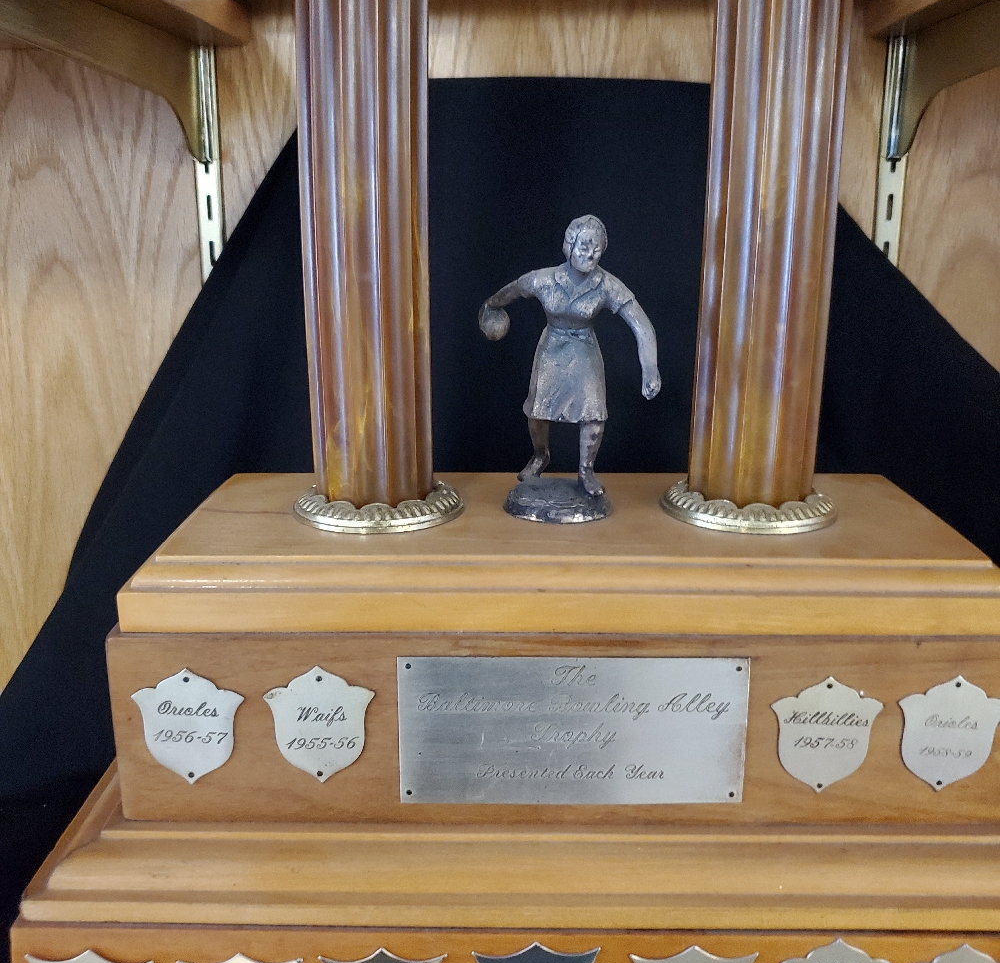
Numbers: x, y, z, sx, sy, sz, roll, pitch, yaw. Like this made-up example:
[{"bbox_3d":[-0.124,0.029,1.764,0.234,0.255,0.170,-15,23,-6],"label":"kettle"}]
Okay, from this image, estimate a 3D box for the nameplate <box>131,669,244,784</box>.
[{"bbox_3d":[-0.109,0.087,0.353,0.040,0.045,0.002,0,14,0],"label":"nameplate"}]

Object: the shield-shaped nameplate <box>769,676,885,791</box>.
[{"bbox_3d":[0.114,0.090,0.351,0.039,0.045,0.002,0,14,0],"label":"shield-shaped nameplate"}]

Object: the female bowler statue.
[{"bbox_3d":[0.027,-0.045,0.399,0.068,0.118,0.054,-2,14,-9],"label":"female bowler statue"}]

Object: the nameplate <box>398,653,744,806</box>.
[{"bbox_3d":[0.026,0.088,0.352,0.123,0.057,0.002,0,14,0],"label":"nameplate"}]

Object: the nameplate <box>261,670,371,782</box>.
[{"bbox_3d":[-0.063,0.086,0.352,0.039,0.045,0.002,0,14,0],"label":"nameplate"}]

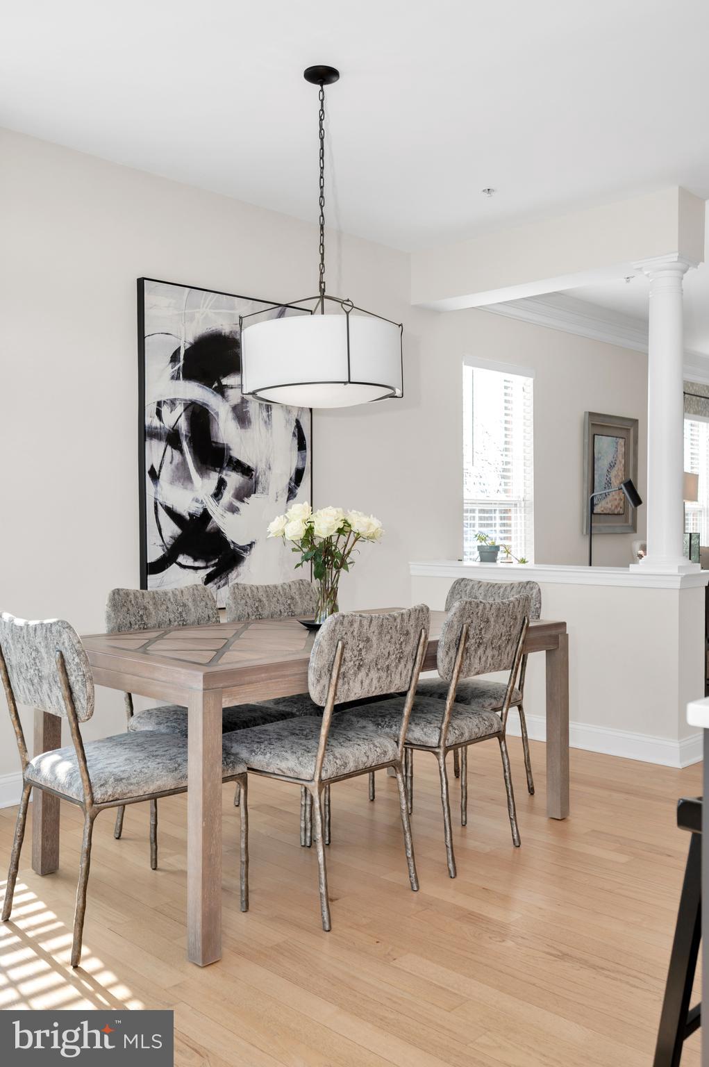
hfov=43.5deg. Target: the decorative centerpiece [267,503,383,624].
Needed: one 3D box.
[{"bbox_3d":[-0.106,0.115,3.231,0.425,0.450,0.390,0,0,0],"label":"decorative centerpiece"}]

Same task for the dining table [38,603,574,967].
[{"bbox_3d":[-0.114,0.734,3.236,0.965,0.762,1.750,0,1,45],"label":"dining table"}]

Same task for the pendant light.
[{"bbox_3d":[-0.115,-1.034,3.154,0.590,1.185,0.590,0,0,0],"label":"pendant light"}]

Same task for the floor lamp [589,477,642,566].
[{"bbox_3d":[1.683,0.369,5.902,0.450,1.455,0.250,0,0,0],"label":"floor lamp"}]

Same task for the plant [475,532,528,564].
[{"bbox_3d":[0.913,0.110,5.501,0.330,0.210,0.200,0,0,0],"label":"plant"}]

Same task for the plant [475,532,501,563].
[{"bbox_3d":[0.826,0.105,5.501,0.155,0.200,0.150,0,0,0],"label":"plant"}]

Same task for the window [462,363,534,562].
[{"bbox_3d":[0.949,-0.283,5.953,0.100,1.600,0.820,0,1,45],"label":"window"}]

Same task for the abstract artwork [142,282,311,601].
[{"bbox_3d":[-0.603,-0.392,4.316,0.050,1.500,1.036,0,1,45],"label":"abstract artwork"}]

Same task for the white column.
[{"bbox_3d":[1.507,-0.562,4.303,0.245,1.500,0.245,0,1,45],"label":"white column"}]

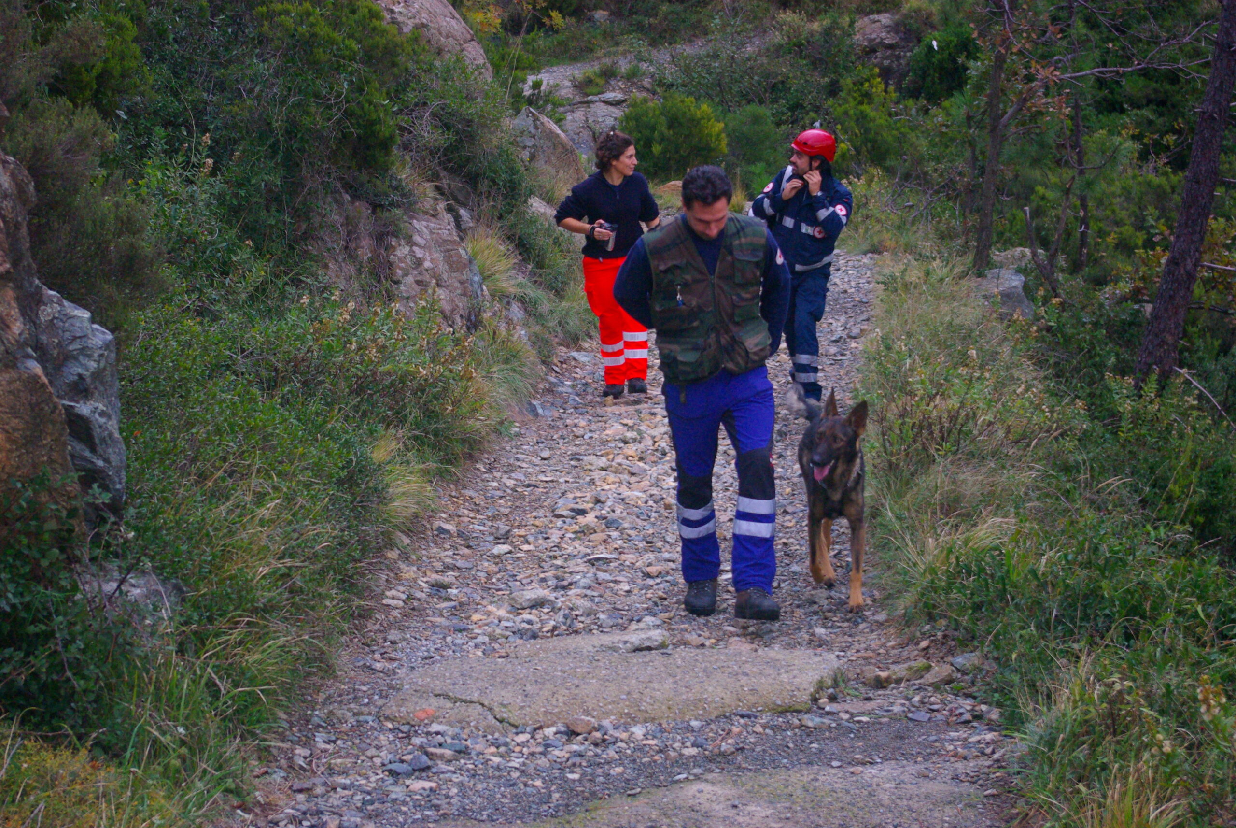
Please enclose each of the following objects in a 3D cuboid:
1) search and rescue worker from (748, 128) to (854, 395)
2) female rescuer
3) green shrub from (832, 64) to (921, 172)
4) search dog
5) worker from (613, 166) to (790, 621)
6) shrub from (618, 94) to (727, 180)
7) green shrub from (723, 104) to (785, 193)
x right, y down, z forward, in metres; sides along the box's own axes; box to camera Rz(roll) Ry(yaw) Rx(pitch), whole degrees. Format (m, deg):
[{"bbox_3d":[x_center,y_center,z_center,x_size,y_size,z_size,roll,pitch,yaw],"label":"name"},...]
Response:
[{"bbox_3d":[1.162,-0.923,17.900,0.640,1.770,0.500,0,0,22],"label":"search and rescue worker"},{"bbox_3d":[-0.064,-0.940,17.700,0.650,1.680,0.450,0,0,-9],"label":"female rescuer"},{"bbox_3d":[2.922,-3.311,32.000,1.000,1.250,1.000,0,0,0],"label":"green shrub"},{"bbox_3d":[0.845,0.330,11.300,0.320,0.860,1.100,0,0,-7],"label":"search dog"},{"bbox_3d":[0.324,-0.081,10.800,0.670,1.730,0.500,0,0,-5],"label":"worker"},{"bbox_3d":[0.619,-3.146,32.000,1.230,1.020,1.100,0,0,0],"label":"shrub"},{"bbox_3d":[1.600,-3.098,33.000,0.800,1.050,0.800,0,0,0],"label":"green shrub"}]

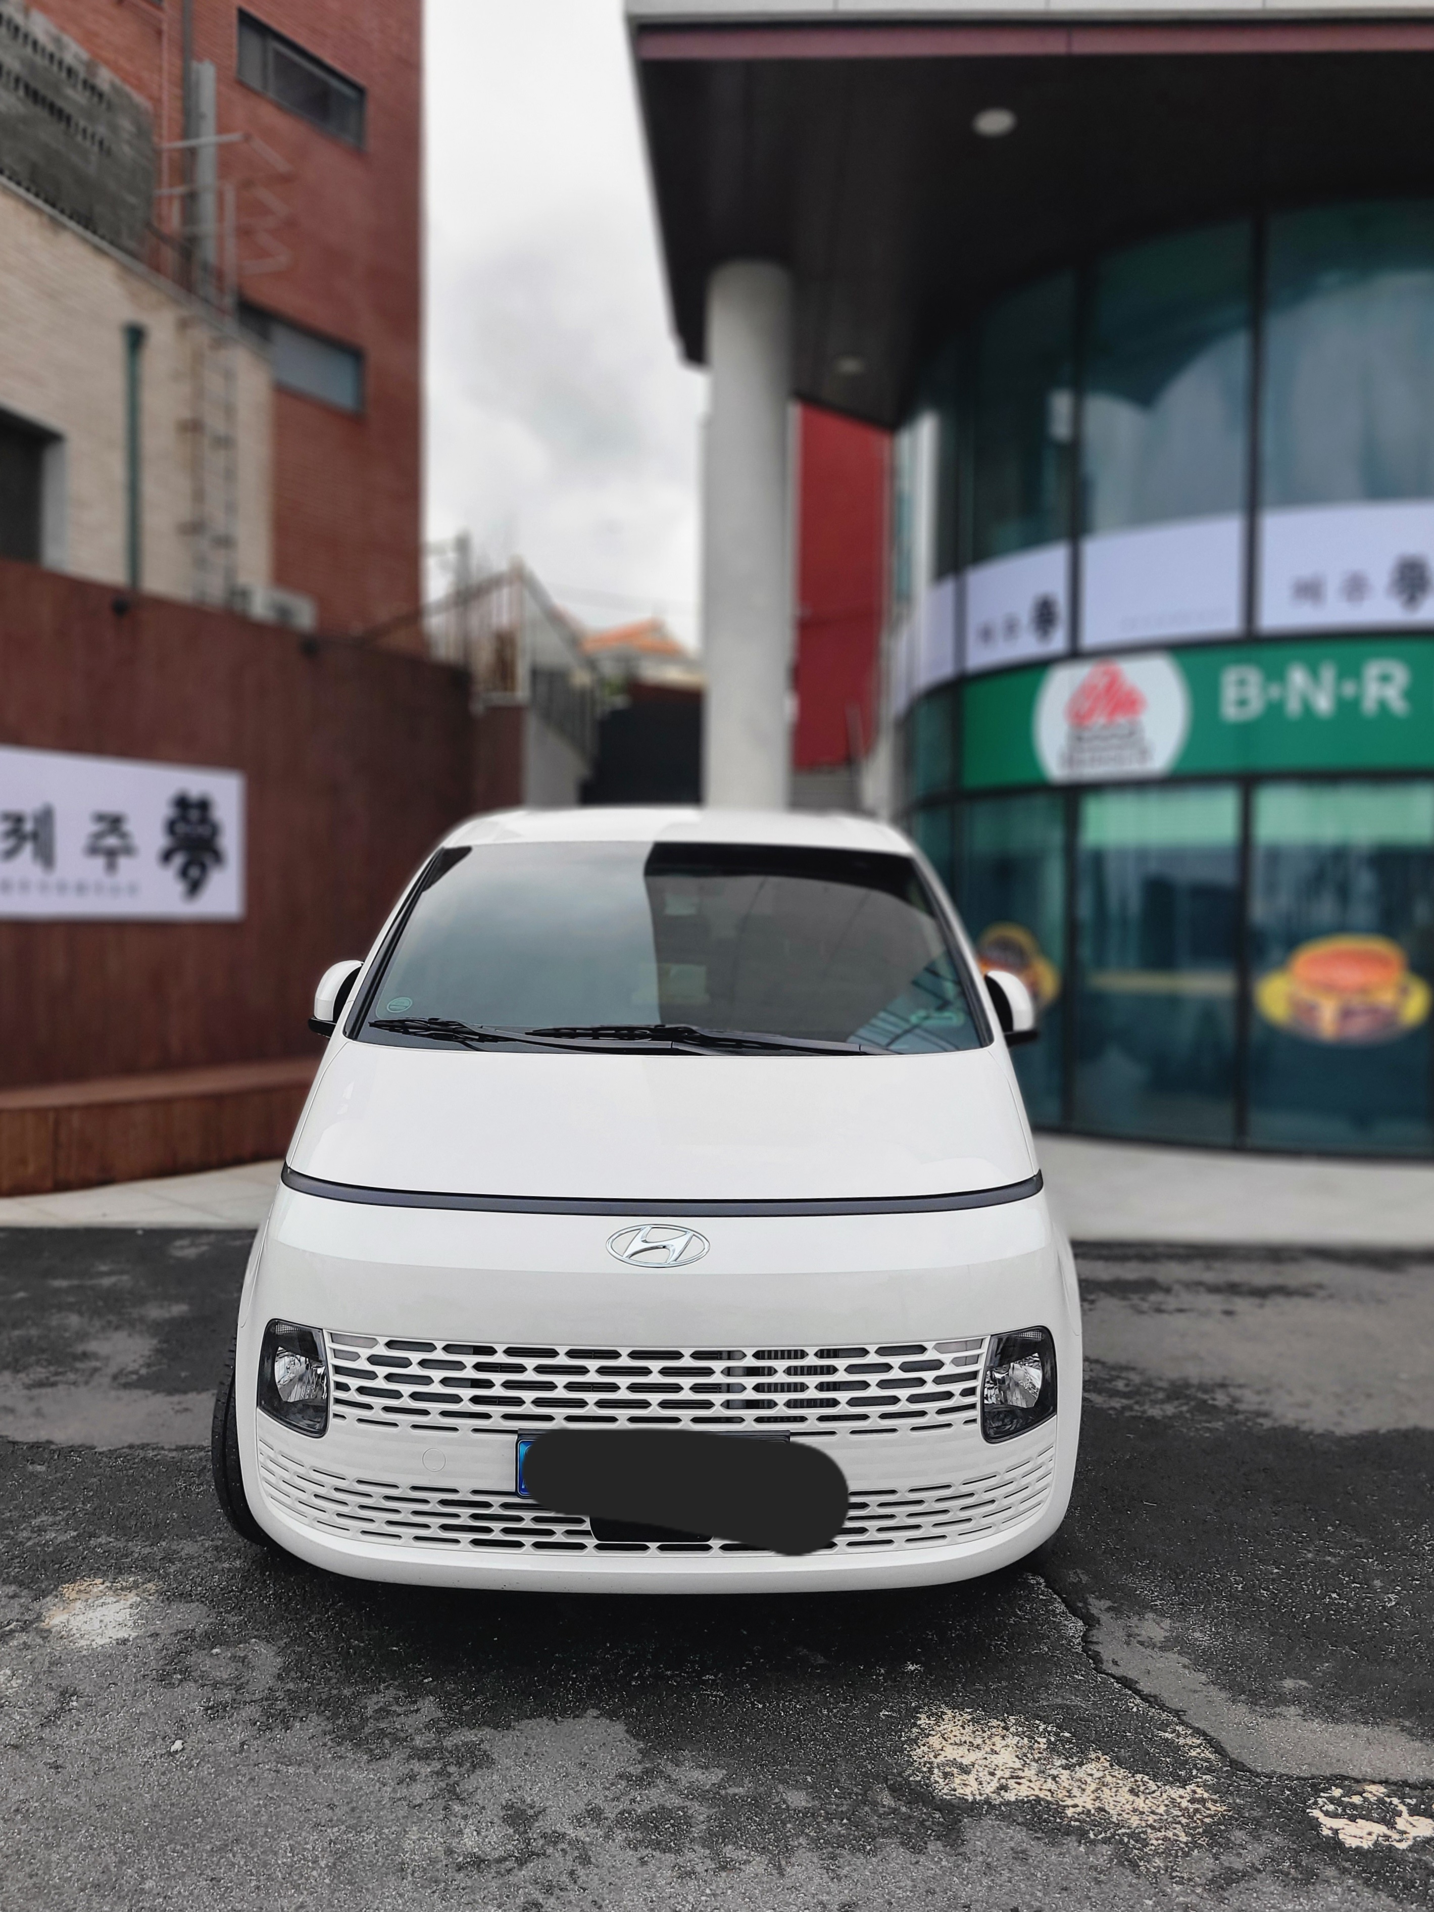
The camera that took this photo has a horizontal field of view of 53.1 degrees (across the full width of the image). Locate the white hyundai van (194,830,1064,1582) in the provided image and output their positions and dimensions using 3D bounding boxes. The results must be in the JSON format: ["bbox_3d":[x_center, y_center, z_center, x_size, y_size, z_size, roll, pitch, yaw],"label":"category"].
[{"bbox_3d":[-0.131,0.453,5.489,2.060,1.980,5.220,0,2,0],"label":"white hyundai van"}]

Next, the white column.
[{"bbox_3d":[0.217,-1.772,10.221,0.590,5.970,0.590,0,2,0],"label":"white column"}]

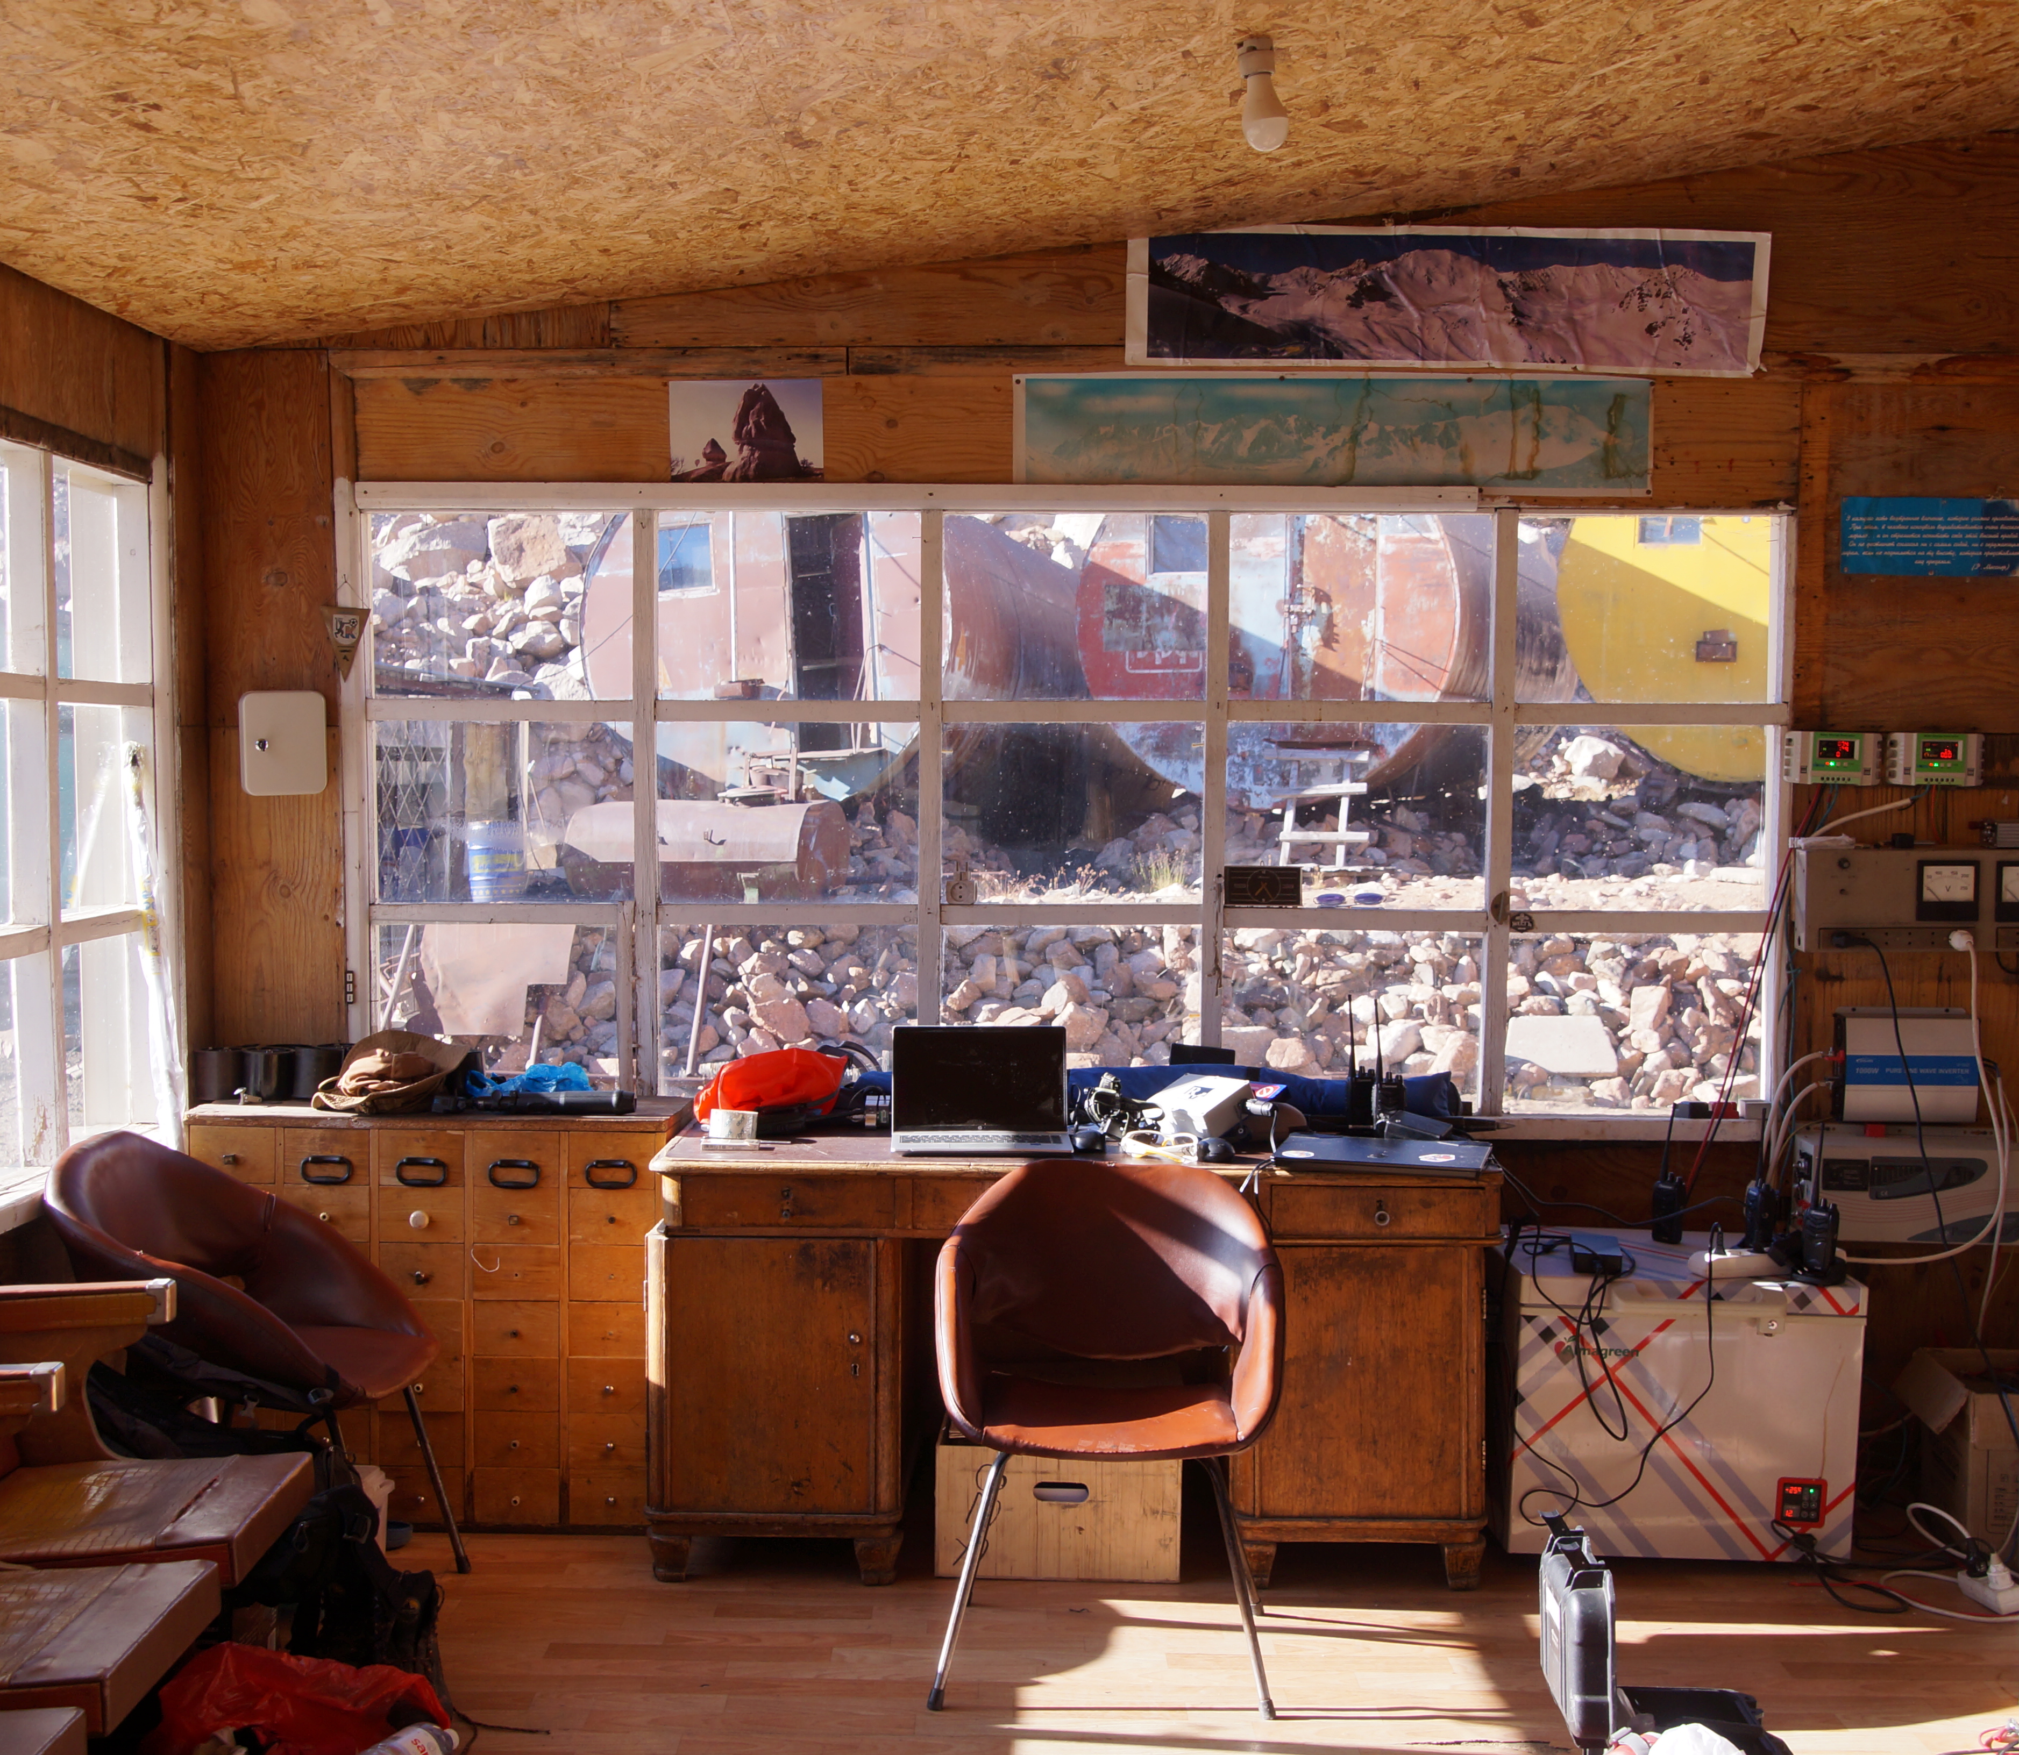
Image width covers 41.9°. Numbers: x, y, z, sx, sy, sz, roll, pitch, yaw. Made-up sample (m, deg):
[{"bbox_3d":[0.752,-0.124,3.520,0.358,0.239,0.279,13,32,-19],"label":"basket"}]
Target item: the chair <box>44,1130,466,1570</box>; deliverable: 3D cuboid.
[{"bbox_3d":[-1.397,0.906,4.757,0.640,0.790,0.590,2,4,24],"label":"chair"}]

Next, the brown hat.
[{"bbox_3d":[-1.241,0.386,5.306,0.320,0.152,0.280,0,3,0],"label":"brown hat"}]

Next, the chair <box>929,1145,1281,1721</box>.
[{"bbox_3d":[0.161,0.909,4.391,0.570,0.794,0.590,0,3,4],"label":"chair"}]

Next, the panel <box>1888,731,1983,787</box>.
[{"bbox_3d":[1.906,-0.244,5.453,0.193,0.112,0.055,0,3,0],"label":"panel"}]

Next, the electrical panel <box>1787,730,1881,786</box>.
[{"bbox_3d":[1.700,-0.244,5.454,0.191,0.112,0.055,0,3,0],"label":"electrical panel"}]

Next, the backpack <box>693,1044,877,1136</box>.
[{"bbox_3d":[-0.451,0.406,5.265,0.340,0.170,0.240,1,3,18],"label":"backpack"}]

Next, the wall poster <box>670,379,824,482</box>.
[{"bbox_3d":[-0.543,-0.922,5.459,0.318,0.209,0.010,0,3,0],"label":"wall poster"}]

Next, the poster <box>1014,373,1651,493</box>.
[{"bbox_3d":[0.668,-0.914,5.450,1.310,0.243,0.010,0,3,0],"label":"poster"}]

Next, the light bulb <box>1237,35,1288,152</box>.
[{"bbox_3d":[0.371,-1.155,3.893,0.071,0.174,0.071,-5,3,1],"label":"light bulb"}]

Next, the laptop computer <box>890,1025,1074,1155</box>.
[{"bbox_3d":[-0.044,0.405,5.069,0.343,0.205,0.330,0,3,1],"label":"laptop computer"}]

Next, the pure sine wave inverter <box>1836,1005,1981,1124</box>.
[{"bbox_3d":[1.828,0.382,5.366,0.272,0.230,0.130,0,3,1],"label":"pure sine wave inverter"}]

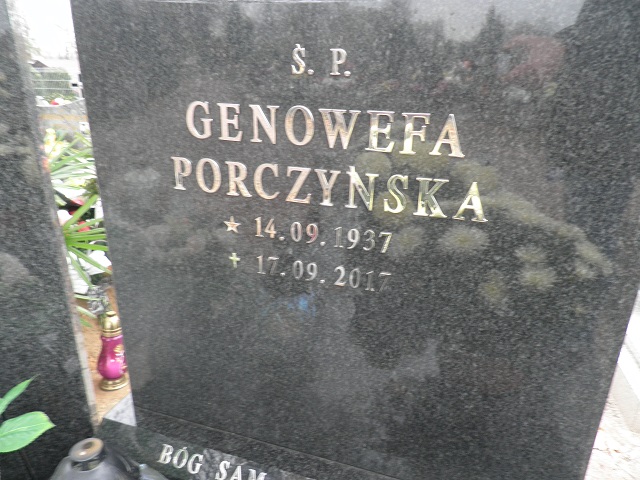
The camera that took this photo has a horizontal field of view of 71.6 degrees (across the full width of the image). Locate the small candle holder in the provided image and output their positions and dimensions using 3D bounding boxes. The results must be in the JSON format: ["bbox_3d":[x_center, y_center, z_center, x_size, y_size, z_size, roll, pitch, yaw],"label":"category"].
[{"bbox_3d":[-0.547,0.290,1.175,0.074,0.214,0.074,5,20,-2],"label":"small candle holder"}]

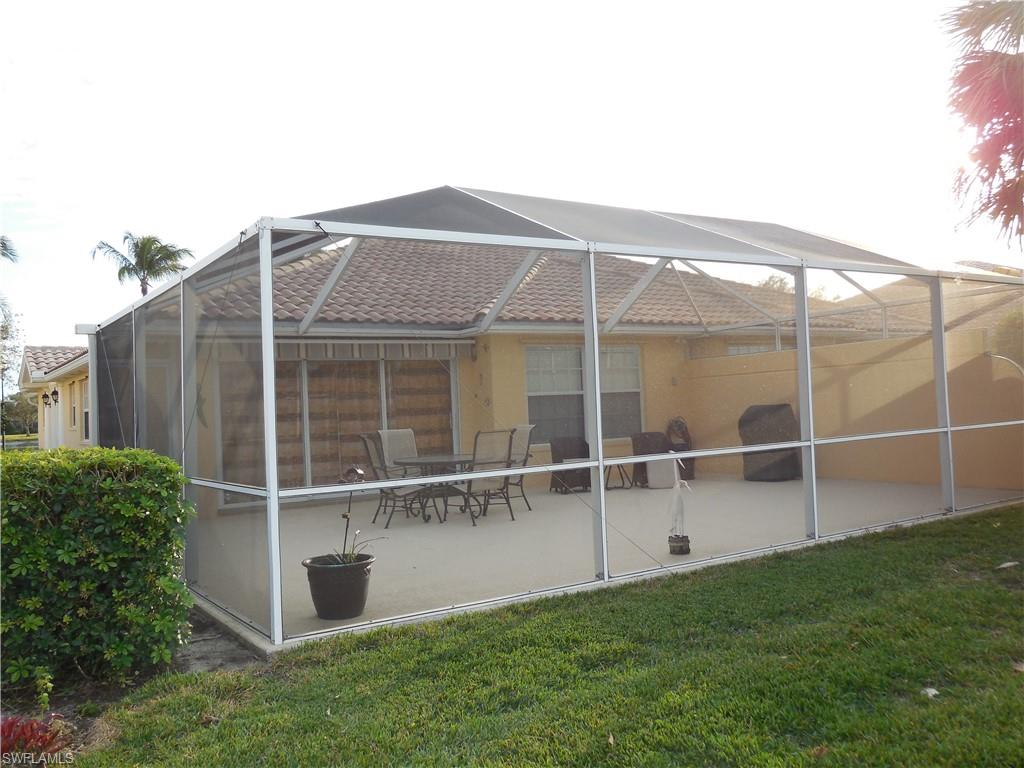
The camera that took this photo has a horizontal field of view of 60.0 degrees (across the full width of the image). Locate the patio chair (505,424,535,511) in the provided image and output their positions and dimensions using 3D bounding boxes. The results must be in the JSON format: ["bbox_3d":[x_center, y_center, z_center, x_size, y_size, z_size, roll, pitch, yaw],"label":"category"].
[{"bbox_3d":[-0.163,1.076,11.238,0.760,1.064,0.610,-2,-2,-33],"label":"patio chair"}]

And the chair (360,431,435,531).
[{"bbox_3d":[-1.340,1.113,10.499,0.760,1.064,0.610,-2,-2,-33],"label":"chair"}]

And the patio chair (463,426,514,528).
[{"bbox_3d":[-0.356,1.063,10.317,0.610,1.064,0.780,-2,-2,-33],"label":"patio chair"}]

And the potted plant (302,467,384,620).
[{"bbox_3d":[-1.143,1.043,5.957,0.520,0.968,0.500,-2,-2,-33],"label":"potted plant"}]

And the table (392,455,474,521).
[{"bbox_3d":[-0.794,1.271,10.863,1.280,0.716,1.280,-3,-1,0],"label":"table"}]

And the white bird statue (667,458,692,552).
[{"bbox_3d":[1.460,1.017,7.713,0.240,0.880,0.200,-3,-1,20],"label":"white bird statue"}]

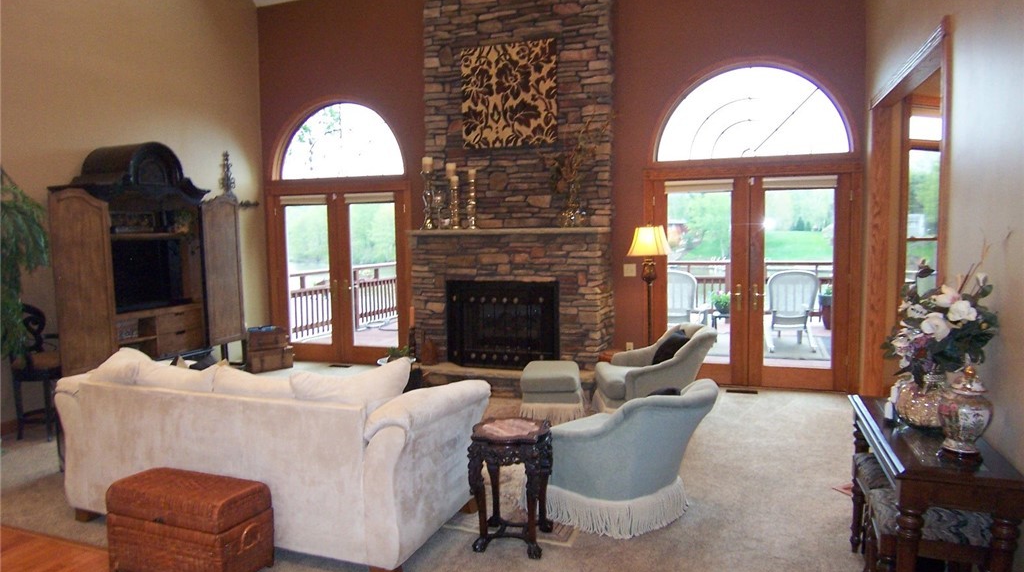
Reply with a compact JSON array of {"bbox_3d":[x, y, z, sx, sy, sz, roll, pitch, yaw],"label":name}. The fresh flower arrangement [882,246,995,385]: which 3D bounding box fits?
[{"bbox_3d":[1.729,0.112,2.764,0.370,0.550,0.400,1,5,19],"label":"fresh flower arrangement"}]

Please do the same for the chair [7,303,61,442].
[{"bbox_3d":[-3.781,0.660,5.376,0.470,1.060,0.440,1,5,19],"label":"chair"}]

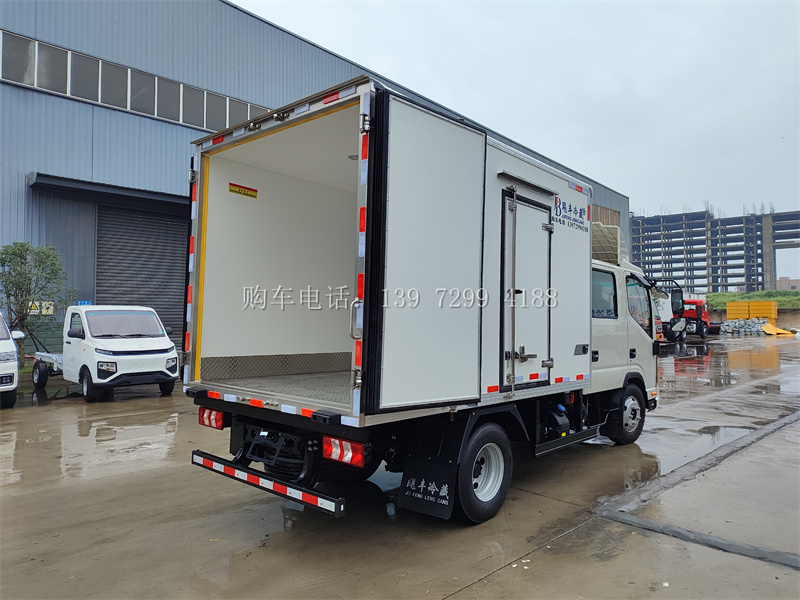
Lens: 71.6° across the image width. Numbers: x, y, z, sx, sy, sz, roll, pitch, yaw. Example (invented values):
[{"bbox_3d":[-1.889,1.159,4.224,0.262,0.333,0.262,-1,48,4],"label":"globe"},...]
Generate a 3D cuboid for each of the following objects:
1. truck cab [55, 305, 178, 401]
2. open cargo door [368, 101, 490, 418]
[{"bbox_3d":[-5.688,1.023,11.462,2.020,1.840,1.680,-2,-3,43],"label":"truck cab"},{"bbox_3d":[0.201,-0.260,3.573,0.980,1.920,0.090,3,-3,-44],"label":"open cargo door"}]

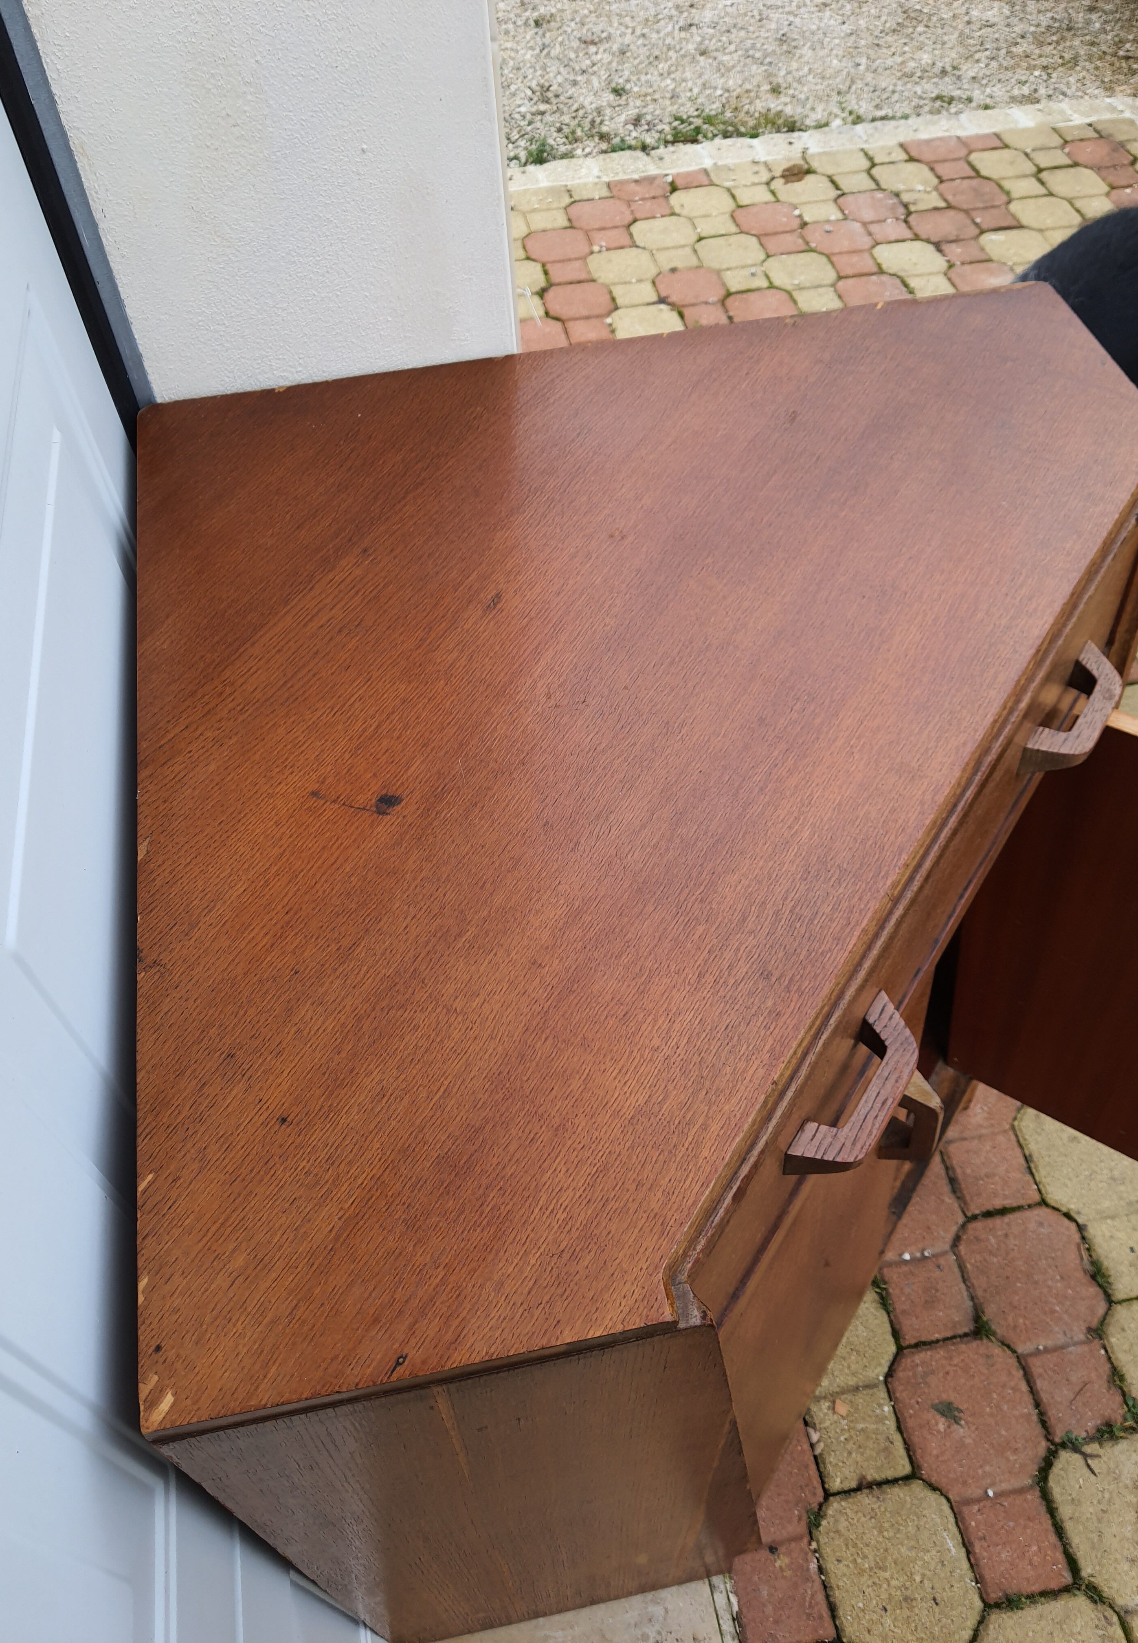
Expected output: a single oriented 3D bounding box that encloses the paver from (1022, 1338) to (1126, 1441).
[{"bbox_3d":[0.504,0.578,1.240,0.081,0.055,0.081,-10,53,-5],"label":"paver"}]

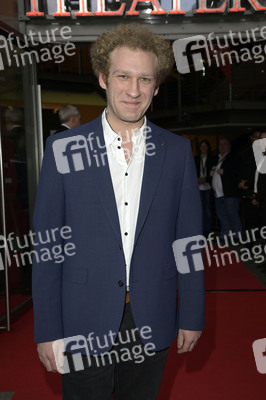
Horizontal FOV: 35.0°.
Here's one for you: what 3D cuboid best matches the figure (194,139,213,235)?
[{"bbox_3d":[1.280,-0.198,7.420,0.470,1.680,0.320,0,6,14],"label":"figure"}]

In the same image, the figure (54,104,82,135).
[{"bbox_3d":[-0.612,-0.037,4.143,0.330,1.750,0.520,-7,12,-37],"label":"figure"}]

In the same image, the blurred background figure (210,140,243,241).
[{"bbox_3d":[1.600,-0.166,7.100,0.440,1.760,0.540,-6,8,-40],"label":"blurred background figure"}]

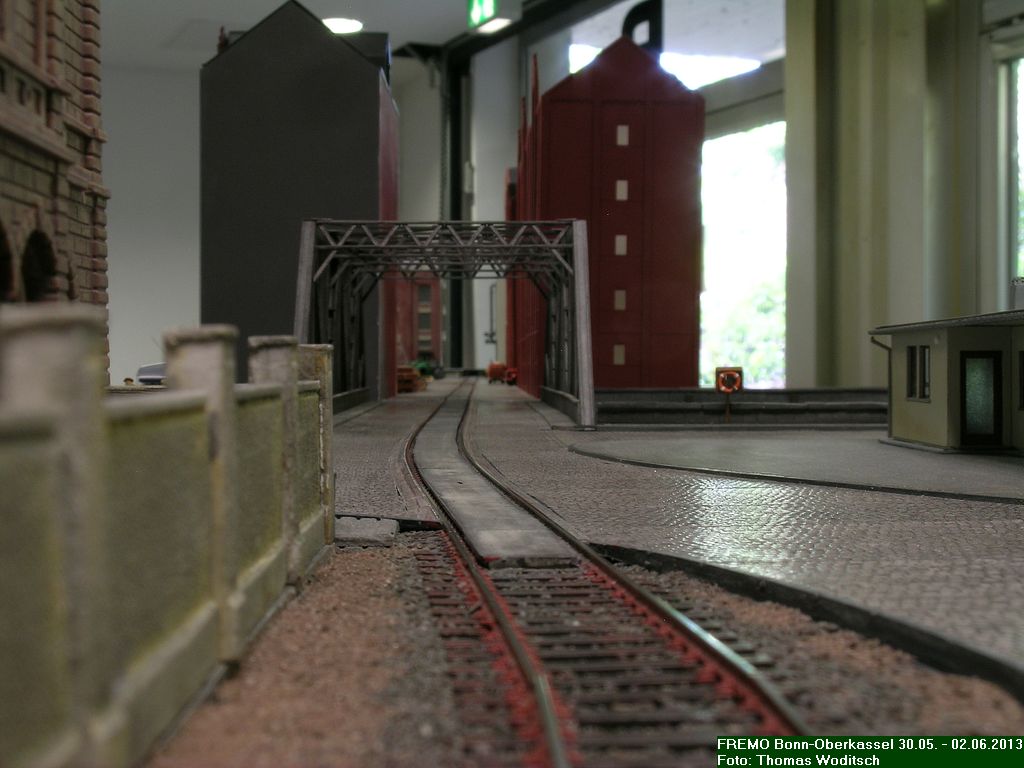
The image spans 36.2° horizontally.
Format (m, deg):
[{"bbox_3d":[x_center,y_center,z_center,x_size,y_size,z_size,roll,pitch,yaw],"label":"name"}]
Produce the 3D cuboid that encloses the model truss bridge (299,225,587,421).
[{"bbox_3d":[-0.031,-0.028,0.775,0.121,0.087,0.330,0,1,-1],"label":"model truss bridge"}]

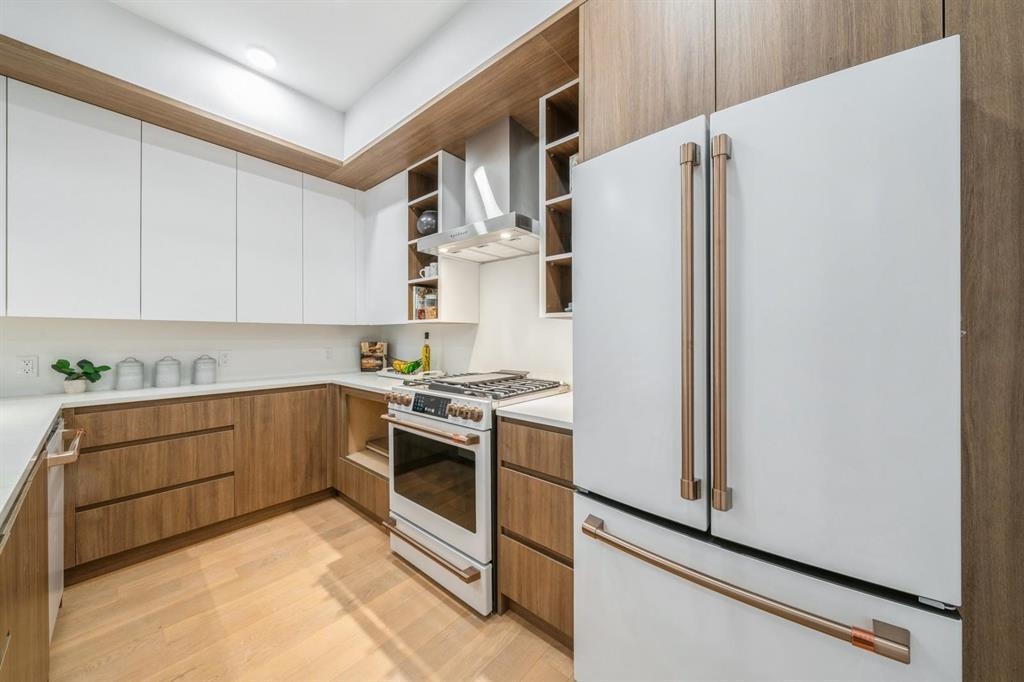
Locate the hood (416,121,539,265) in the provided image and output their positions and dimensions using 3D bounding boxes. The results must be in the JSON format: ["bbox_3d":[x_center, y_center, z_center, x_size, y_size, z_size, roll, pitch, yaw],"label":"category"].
[{"bbox_3d":[-0.109,-0.871,1.999,0.746,0.692,0.515,0,0,39],"label":"hood"}]

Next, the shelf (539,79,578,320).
[{"bbox_3d":[0.386,-0.663,1.717,0.367,1.095,0.328,0,0,39],"label":"shelf"}]

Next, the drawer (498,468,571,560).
[{"bbox_3d":[0.260,0.687,1.582,0.375,0.275,0.520,0,0,39],"label":"drawer"}]

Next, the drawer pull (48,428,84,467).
[{"bbox_3d":[-1.742,0.408,1.337,0.506,0.037,0.065,0,0,40],"label":"drawer pull"}]

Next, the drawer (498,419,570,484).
[{"bbox_3d":[0.263,0.440,1.568,0.379,0.170,0.522,0,0,40],"label":"drawer"}]

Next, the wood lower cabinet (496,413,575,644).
[{"bbox_3d":[0.281,0.769,1.623,0.395,0.880,0.610,0,0,39],"label":"wood lower cabinet"}]

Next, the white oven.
[{"bbox_3d":[-0.183,0.745,1.929,0.768,0.930,0.700,0,0,39],"label":"white oven"}]

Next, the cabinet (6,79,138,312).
[{"bbox_3d":[-2.344,-0.678,1.862,0.347,1.116,0.423,0,0,40],"label":"cabinet"}]

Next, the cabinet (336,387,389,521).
[{"bbox_3d":[-0.792,0.719,2.519,0.852,0.767,0.610,0,0,40],"label":"cabinet"}]

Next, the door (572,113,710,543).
[{"bbox_3d":[0.358,-0.050,1.034,0.412,1.101,0.135,0,0,40],"label":"door"}]

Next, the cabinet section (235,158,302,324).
[{"bbox_3d":[-1.753,-0.663,2.415,0.340,1.090,0.380,0,0,39],"label":"cabinet section"}]

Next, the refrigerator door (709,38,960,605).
[{"bbox_3d":[0.699,-0.036,0.782,0.413,1.110,0.125,0,0,39],"label":"refrigerator door"}]

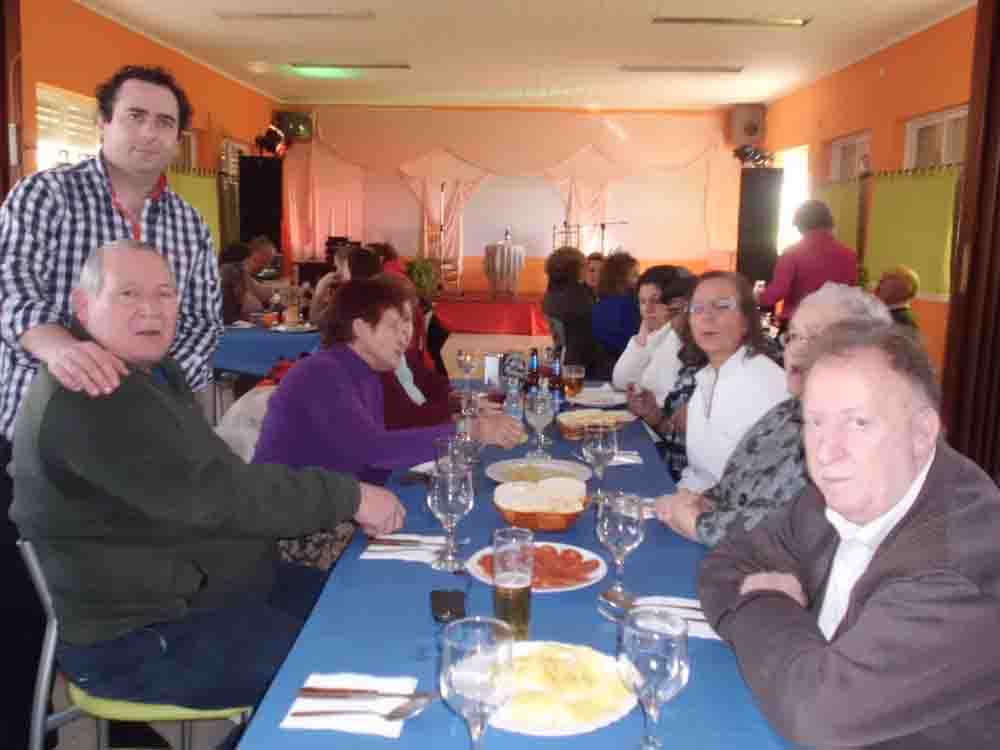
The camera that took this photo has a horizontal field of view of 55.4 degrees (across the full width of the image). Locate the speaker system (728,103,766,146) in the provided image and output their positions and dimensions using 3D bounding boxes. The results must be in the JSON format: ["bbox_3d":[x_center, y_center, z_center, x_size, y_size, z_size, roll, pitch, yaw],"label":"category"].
[{"bbox_3d":[3.128,-3.153,12.000,0.450,0.540,0.380,3,10,13],"label":"speaker system"}]

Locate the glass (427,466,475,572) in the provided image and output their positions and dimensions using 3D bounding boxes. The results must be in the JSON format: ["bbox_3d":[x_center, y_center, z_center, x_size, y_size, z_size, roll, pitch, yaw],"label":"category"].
[{"bbox_3d":[-0.090,0.261,1.734,0.084,0.174,0.084,1,10,0],"label":"glass"}]

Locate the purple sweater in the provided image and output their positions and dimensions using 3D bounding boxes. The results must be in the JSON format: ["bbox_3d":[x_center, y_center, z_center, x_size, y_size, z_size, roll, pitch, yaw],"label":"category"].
[{"bbox_3d":[-0.367,0.154,2.458,0.540,0.490,0.450,0,9,-3],"label":"purple sweater"}]

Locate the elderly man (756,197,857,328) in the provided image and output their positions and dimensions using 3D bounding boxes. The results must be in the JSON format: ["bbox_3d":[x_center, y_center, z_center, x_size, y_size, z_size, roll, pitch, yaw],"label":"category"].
[{"bbox_3d":[1.724,-0.215,5.327,0.530,1.520,0.400,-4,10,-27],"label":"elderly man"}]

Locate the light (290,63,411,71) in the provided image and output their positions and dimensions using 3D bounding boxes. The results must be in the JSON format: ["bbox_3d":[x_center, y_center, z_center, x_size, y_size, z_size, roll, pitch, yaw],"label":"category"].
[{"bbox_3d":[-1.521,-3.134,9.700,1.230,0.080,0.150,1,10,0],"label":"light"}]

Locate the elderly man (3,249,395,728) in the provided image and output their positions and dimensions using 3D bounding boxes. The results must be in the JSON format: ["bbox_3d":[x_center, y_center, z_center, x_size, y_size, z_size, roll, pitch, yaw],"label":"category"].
[{"bbox_3d":[-0.581,0.386,1.949,0.790,1.300,0.530,2,9,10],"label":"elderly man"}]

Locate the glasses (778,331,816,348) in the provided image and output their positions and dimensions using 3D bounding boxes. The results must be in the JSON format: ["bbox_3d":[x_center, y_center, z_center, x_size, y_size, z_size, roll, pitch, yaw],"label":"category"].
[{"bbox_3d":[0.630,-0.066,1.880,0.137,0.042,0.137,-4,10,-24],"label":"glasses"}]

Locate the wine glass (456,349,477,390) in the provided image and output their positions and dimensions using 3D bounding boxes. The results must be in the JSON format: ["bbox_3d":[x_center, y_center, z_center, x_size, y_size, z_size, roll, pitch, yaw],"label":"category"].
[{"bbox_3d":[-0.127,-0.021,3.618,0.079,0.162,0.079,1,10,0],"label":"wine glass"}]

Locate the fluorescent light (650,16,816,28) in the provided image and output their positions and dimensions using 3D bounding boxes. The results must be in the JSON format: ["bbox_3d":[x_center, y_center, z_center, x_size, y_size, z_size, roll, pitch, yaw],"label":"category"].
[{"bbox_3d":[1.784,-2.720,7.344,1.220,0.070,0.130,1,9,0],"label":"fluorescent light"}]

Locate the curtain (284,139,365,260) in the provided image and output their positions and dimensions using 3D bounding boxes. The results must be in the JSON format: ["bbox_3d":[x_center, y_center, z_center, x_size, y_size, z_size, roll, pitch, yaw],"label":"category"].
[{"bbox_3d":[-2.361,-2.197,12.825,1.080,1.980,0.180,1,9,0],"label":"curtain"}]

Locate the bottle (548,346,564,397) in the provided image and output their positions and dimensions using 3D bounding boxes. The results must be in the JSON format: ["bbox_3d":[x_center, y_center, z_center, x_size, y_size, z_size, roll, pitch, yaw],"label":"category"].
[{"bbox_3d":[0.191,0.007,3.214,0.058,0.215,0.058,1,10,0],"label":"bottle"}]

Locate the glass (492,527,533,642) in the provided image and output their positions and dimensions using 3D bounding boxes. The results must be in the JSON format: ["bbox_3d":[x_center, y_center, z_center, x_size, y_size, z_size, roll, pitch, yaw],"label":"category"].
[{"bbox_3d":[0.020,0.306,1.389,0.062,0.162,0.062,1,9,0],"label":"glass"}]

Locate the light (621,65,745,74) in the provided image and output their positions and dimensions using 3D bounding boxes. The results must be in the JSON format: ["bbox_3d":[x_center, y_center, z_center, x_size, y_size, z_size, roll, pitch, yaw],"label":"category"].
[{"bbox_3d":[1.831,-3.088,9.620,1.220,0.070,0.130,1,9,0],"label":"light"}]

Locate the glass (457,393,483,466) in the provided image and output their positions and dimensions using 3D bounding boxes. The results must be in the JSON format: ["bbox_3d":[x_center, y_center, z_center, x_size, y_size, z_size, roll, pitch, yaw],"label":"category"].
[{"bbox_3d":[-0.077,0.130,2.417,0.073,0.178,0.073,1,9,0],"label":"glass"}]

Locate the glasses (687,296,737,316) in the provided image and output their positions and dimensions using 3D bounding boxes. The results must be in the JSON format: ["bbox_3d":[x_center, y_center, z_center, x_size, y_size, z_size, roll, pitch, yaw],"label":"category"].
[{"bbox_3d":[0.590,-0.191,2.585,0.138,0.042,0.135,-4,10,23],"label":"glasses"}]

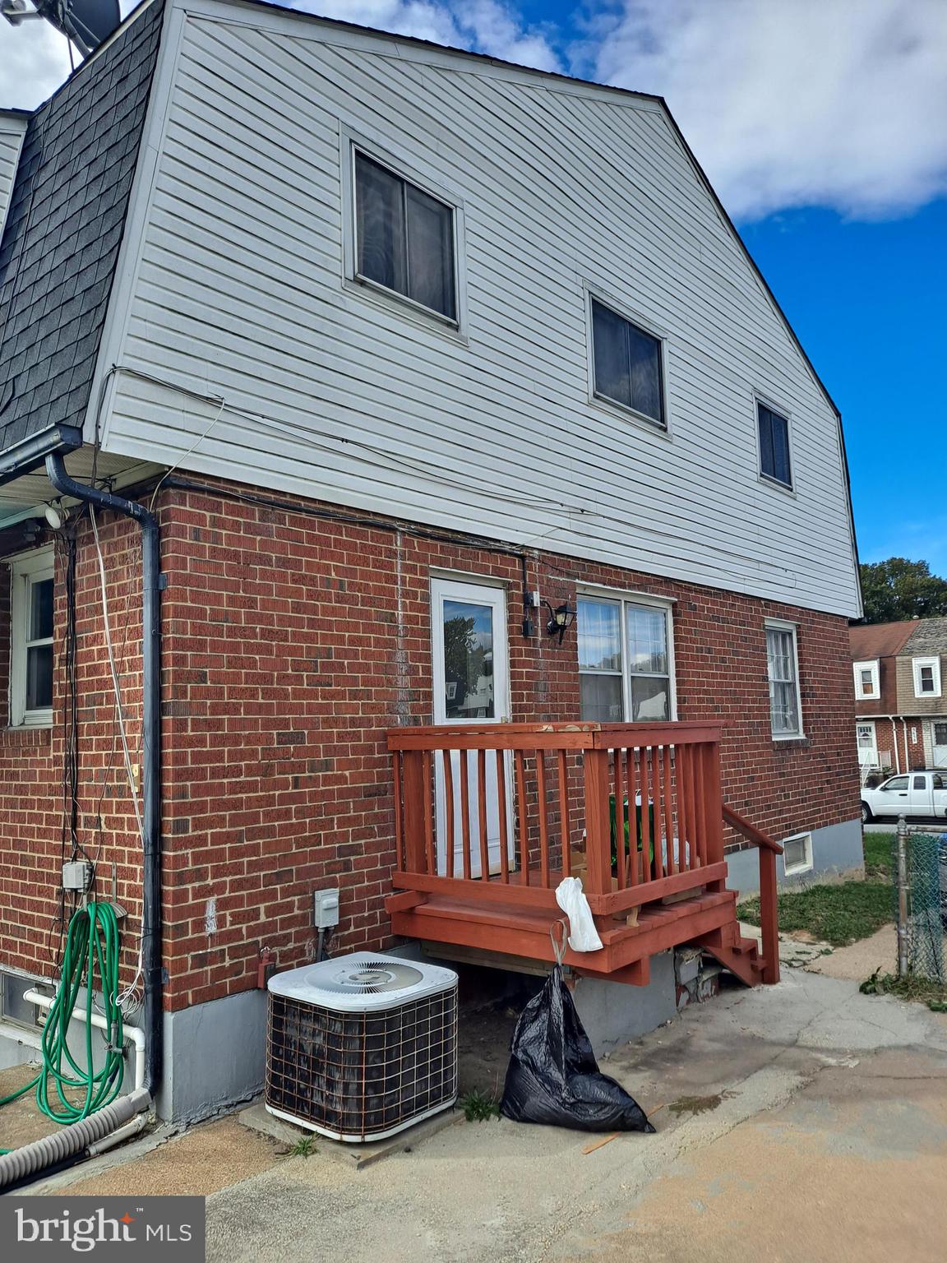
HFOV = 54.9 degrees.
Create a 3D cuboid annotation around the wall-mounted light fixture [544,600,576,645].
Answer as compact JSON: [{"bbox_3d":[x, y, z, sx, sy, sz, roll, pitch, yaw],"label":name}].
[{"bbox_3d":[0.670,-0.062,6.978,0.220,0.339,0.170,-7,-8,40],"label":"wall-mounted light fixture"}]

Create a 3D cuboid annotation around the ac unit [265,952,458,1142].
[{"bbox_3d":[-0.529,1.955,4.390,0.756,0.573,0.756,-7,-8,40],"label":"ac unit"}]

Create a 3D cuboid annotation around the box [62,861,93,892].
[{"bbox_3d":[-2.155,1.328,4.944,0.210,0.155,0.070,-7,-8,40],"label":"box"}]

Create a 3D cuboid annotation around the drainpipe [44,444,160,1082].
[{"bbox_3d":[-1.740,0.681,4.286,0.090,3.000,0.595,-7,-8,40],"label":"drainpipe"}]

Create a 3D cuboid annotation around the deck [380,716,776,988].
[{"bbox_3d":[0.892,1.493,5.963,1.560,1.785,2.550,-7,-8,40],"label":"deck"}]

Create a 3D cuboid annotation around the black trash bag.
[{"bbox_3d":[0.492,1.962,4.331,0.670,0.600,0.470,-7,-8,40],"label":"black trash bag"}]

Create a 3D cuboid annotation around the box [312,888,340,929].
[{"bbox_3d":[-0.815,1.536,5.080,0.080,0.205,0.135,-7,-8,40],"label":"box"}]

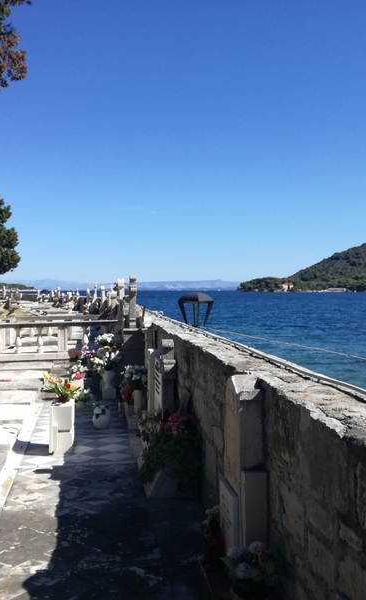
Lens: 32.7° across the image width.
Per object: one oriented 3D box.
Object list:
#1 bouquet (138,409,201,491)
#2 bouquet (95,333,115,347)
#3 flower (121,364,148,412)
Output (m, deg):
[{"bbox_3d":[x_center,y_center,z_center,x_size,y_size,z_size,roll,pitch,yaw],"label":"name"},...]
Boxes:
[{"bbox_3d":[-0.101,1.234,5.050,0.480,0.650,0.460,0,1,10],"label":"bouquet"},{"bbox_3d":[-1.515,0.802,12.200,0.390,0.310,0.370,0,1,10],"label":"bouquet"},{"bbox_3d":[-0.577,1.076,7.500,0.300,0.580,0.300,0,1,10],"label":"flower"}]

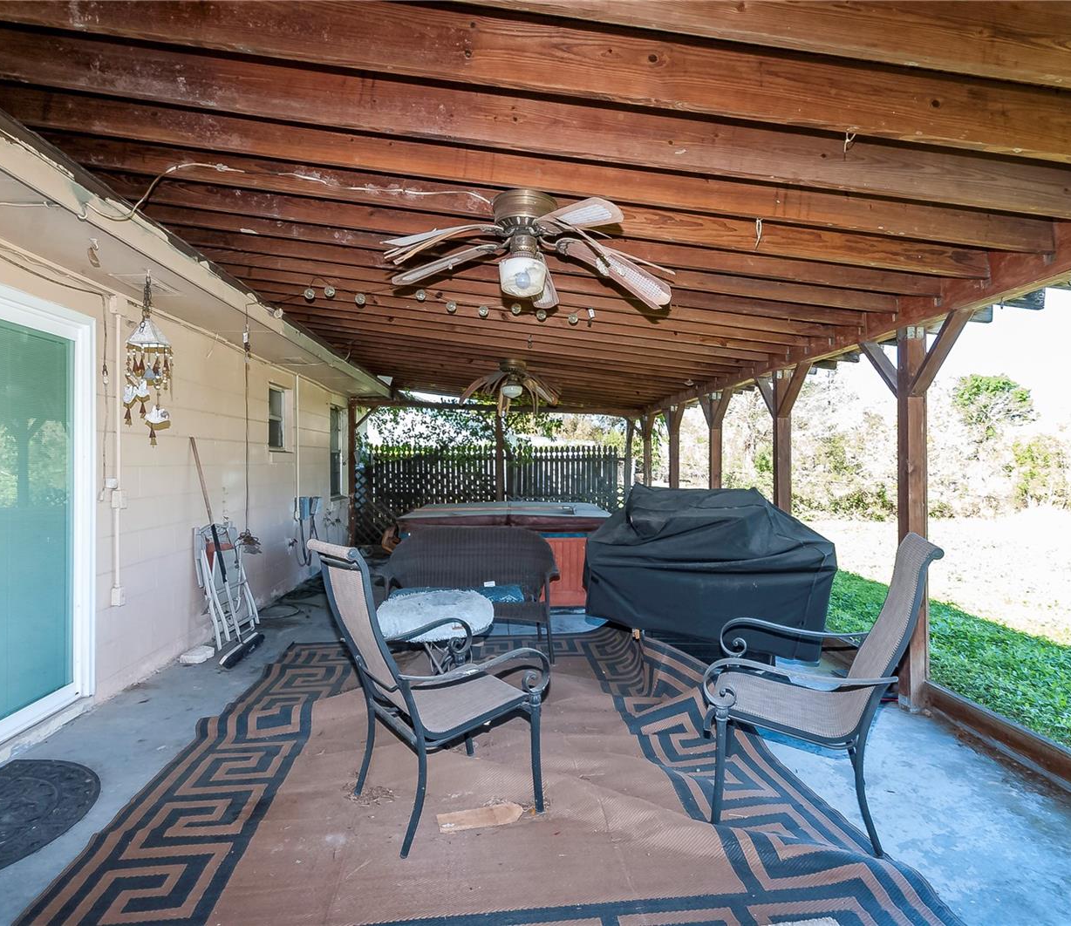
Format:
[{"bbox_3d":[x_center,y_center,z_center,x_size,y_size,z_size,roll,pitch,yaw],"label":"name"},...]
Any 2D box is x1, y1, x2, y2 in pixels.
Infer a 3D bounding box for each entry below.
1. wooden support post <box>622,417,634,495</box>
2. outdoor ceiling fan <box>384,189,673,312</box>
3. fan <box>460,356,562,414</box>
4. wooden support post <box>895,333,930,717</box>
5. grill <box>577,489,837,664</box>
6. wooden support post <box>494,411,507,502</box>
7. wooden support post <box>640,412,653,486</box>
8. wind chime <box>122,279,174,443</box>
[{"bbox_3d":[1.734,0.280,10.828,0.100,2.160,0.100,0,0,-2],"label":"wooden support post"},{"bbox_3d":[-0.033,-0.842,2.350,1.220,0.410,1.220,0,0,-2],"label":"outdoor ceiling fan"},{"bbox_3d":[-0.243,-0.760,5.880,1.000,0.540,1.000,0,0,-2],"label":"fan"},{"bbox_3d":[2.064,0.302,3.165,0.097,2.067,0.097,0,0,-2],"label":"wooden support post"},{"bbox_3d":[1.205,0.756,4.100,1.540,1.170,0.620,0,0,27],"label":"grill"},{"bbox_3d":[-0.576,0.257,9.500,0.100,2.190,0.100,0,0,-2],"label":"wooden support post"},{"bbox_3d":[1.796,0.300,9.299,0.095,2.110,0.095,0,0,-2],"label":"wooden support post"},{"bbox_3d":[-2.106,-0.564,3.160,0.240,0.920,0.240,0,0,-2],"label":"wind chime"}]

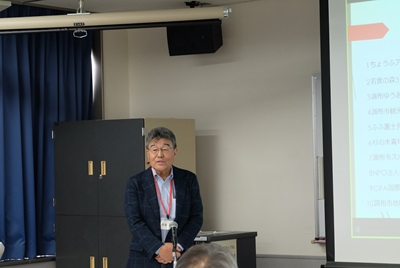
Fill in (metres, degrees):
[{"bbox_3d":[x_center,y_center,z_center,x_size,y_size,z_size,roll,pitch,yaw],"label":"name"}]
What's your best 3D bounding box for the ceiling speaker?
[{"bbox_3d":[-0.038,-0.765,6.240,0.352,0.252,0.243,-1,21,17],"label":"ceiling speaker"}]

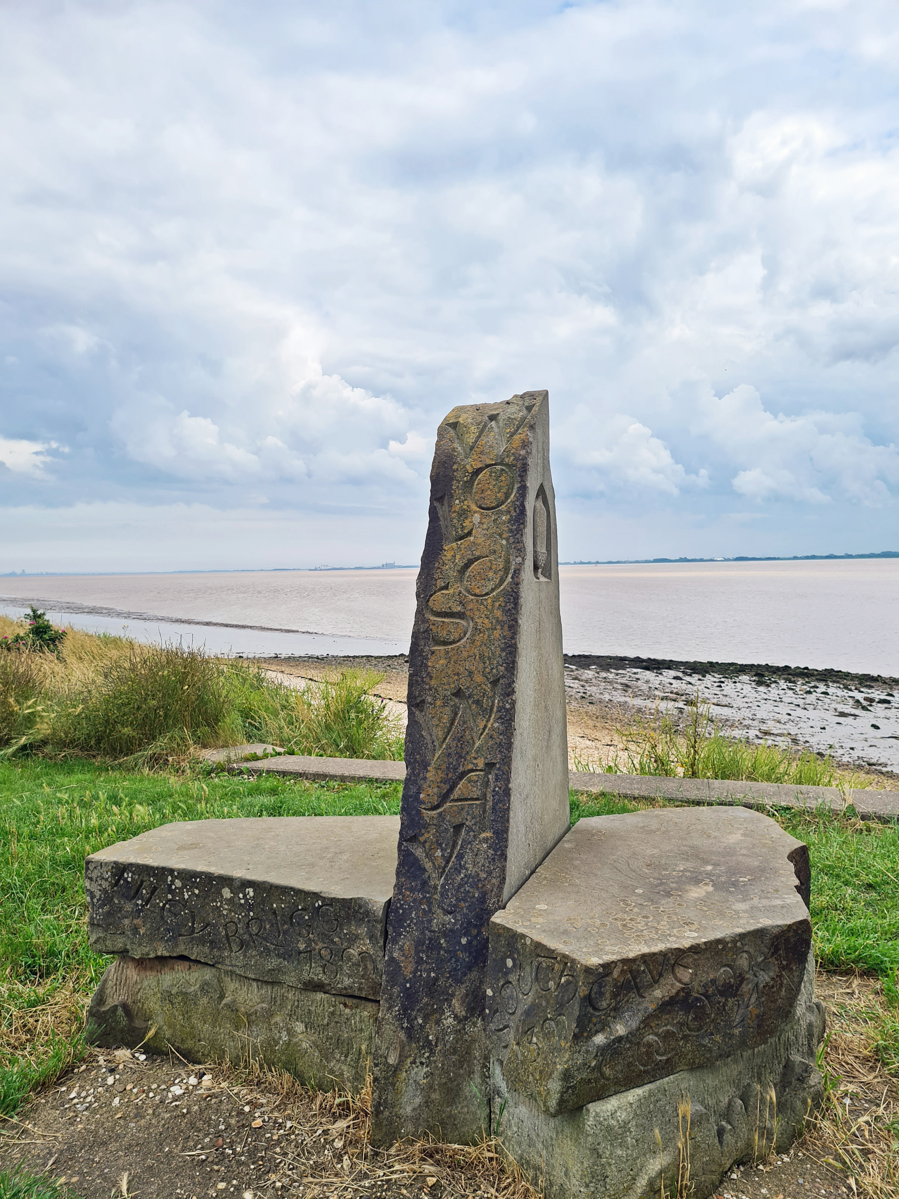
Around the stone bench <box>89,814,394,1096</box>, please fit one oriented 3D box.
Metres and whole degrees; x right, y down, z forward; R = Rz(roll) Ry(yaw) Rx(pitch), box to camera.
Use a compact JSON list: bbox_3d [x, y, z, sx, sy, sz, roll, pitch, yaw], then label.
[{"bbox_3d":[-0.511,1.094,3.089,1.107,0.547,0.880,0,2,23],"label":"stone bench"}]

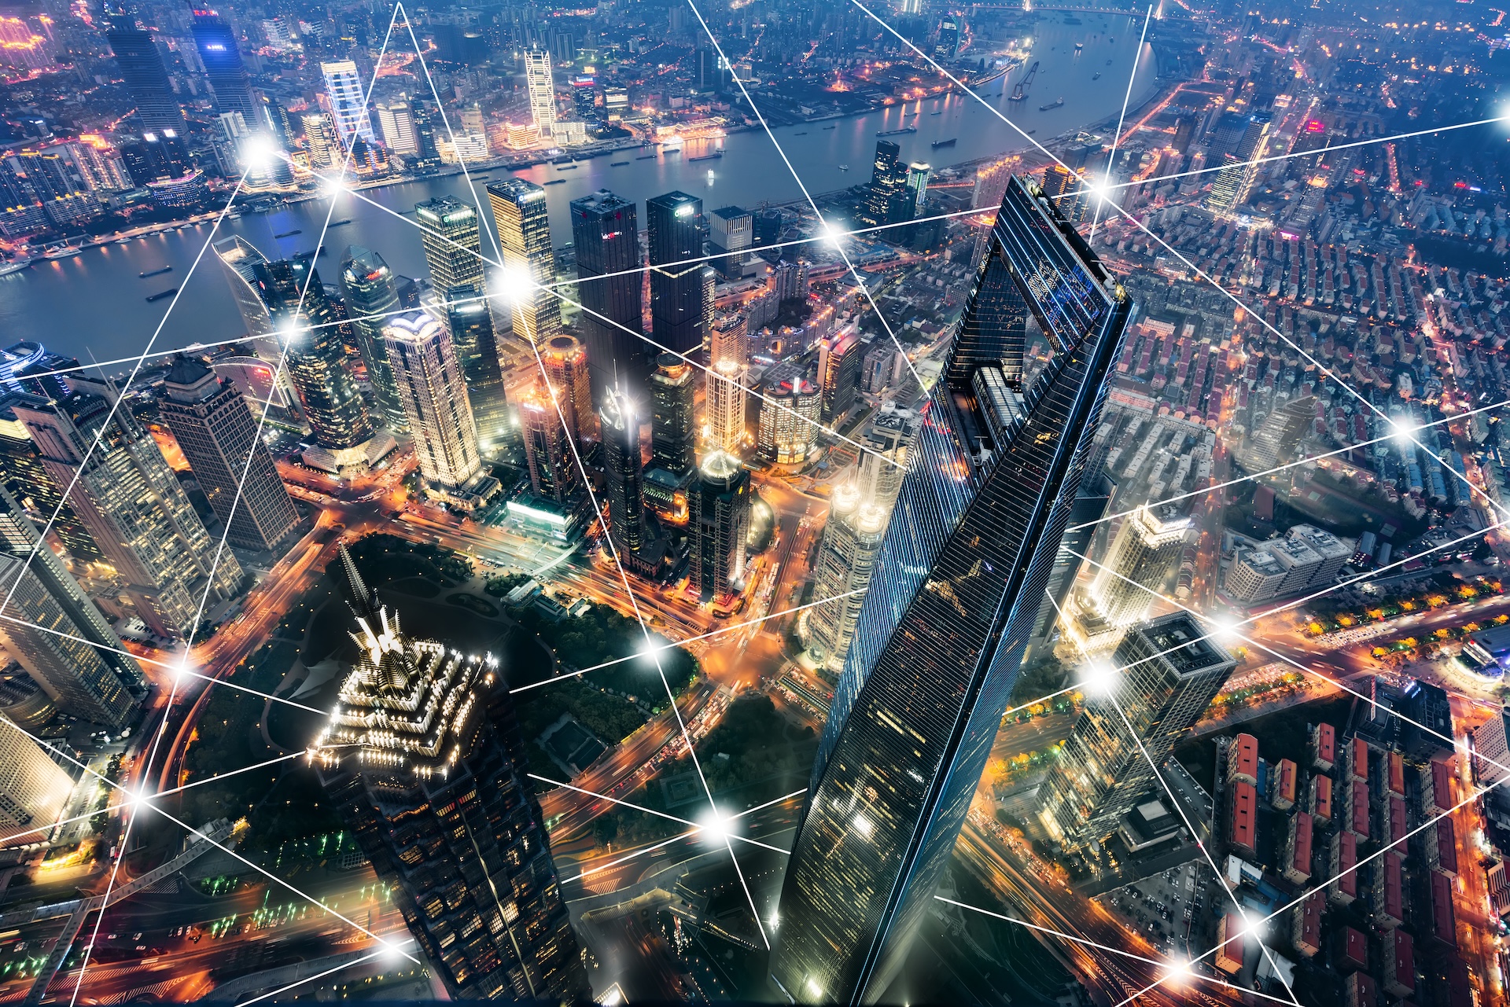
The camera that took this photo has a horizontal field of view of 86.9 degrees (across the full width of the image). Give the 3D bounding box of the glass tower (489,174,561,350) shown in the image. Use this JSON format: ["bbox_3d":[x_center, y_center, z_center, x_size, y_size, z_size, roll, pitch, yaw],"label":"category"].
[{"bbox_3d":[-295.640,-311.690,1041.130,51.000,200.160,46.200,29,47,26],"label":"glass tower"}]

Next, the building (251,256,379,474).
[{"bbox_3d":[-454.990,-146.890,834.900,46.000,212.000,46.000,22,45,20],"label":"building"}]

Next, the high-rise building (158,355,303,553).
[{"bbox_3d":[-483.130,-45.680,729.520,43.000,198.000,44.000,11,42,9],"label":"high-rise building"}]

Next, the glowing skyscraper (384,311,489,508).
[{"bbox_3d":[-319.120,-96.320,800.000,39.550,193.000,38.140,18,43,16],"label":"glowing skyscraper"}]

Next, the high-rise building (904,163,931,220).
[{"bbox_3d":[292.800,-567.400,1446.100,22.900,93.000,24.800,-32,52,-33],"label":"high-rise building"}]

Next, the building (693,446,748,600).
[{"bbox_3d":[-31.870,15.230,721.690,40.000,148.000,41.000,20,44,17],"label":"building"}]

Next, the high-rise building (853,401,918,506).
[{"bbox_3d":[120.300,-14.700,775.600,44.000,138.000,35.000,13,42,11],"label":"high-rise building"}]

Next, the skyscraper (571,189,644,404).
[{"bbox_3d":[-159.310,-209.430,892.080,45.400,255.370,46.660,30,48,27],"label":"skyscraper"}]

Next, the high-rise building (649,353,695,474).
[{"bbox_3d":[-84.300,-81.100,826.200,34.000,152.000,29.000,24,45,21],"label":"high-rise building"}]

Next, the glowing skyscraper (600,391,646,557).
[{"bbox_3d":[-117.800,-23.830,724.940,28.000,201.000,28.000,30,48,27],"label":"glowing skyscraper"}]

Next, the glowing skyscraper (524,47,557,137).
[{"bbox_3d":[-443.780,-858.360,1665.560,44.000,163.000,38.000,-5,42,-10],"label":"glowing skyscraper"}]

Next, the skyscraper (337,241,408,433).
[{"bbox_3d":[-401.110,-170.670,868.670,41.000,206.000,41.000,20,44,18],"label":"skyscraper"}]

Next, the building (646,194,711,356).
[{"bbox_3d":[-96.640,-272.670,997.640,42.000,214.000,45.000,30,48,27],"label":"building"}]

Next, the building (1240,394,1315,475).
[{"bbox_3d":[618.300,-83.500,935.400,45.000,74.000,29.000,-22,47,-26],"label":"building"}]

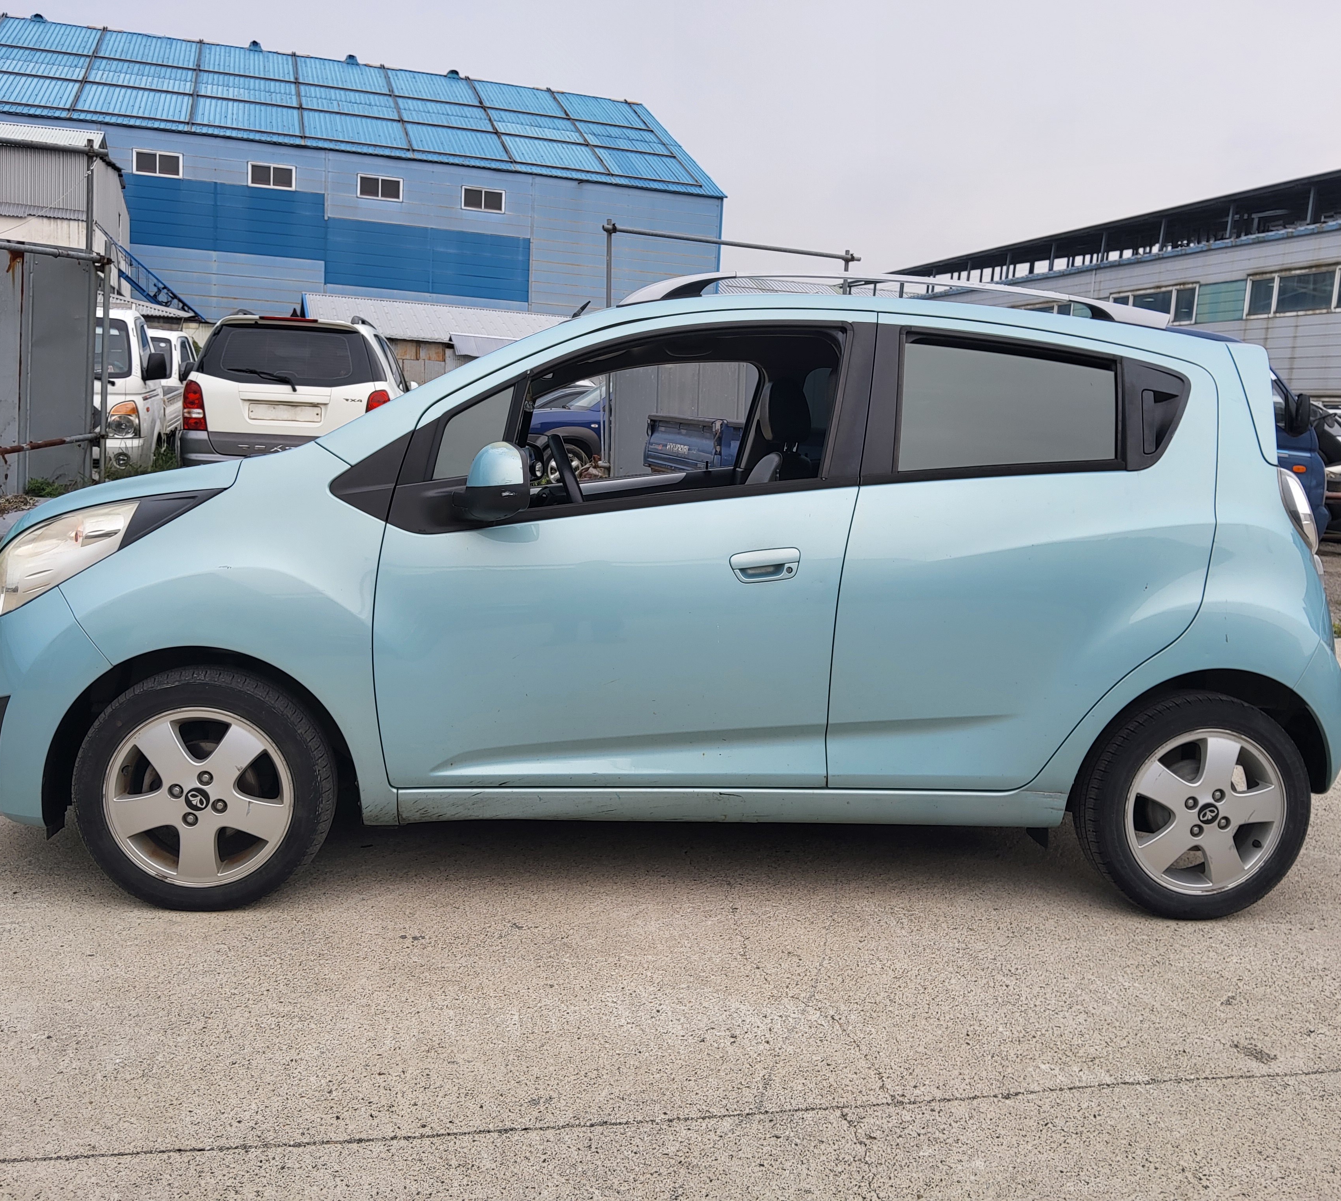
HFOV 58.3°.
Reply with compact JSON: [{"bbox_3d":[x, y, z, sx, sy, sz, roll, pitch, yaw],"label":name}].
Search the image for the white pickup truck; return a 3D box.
[{"bbox_3d":[-6.649,-2.201,13.913,1.740,1.970,5.100,1,9,-16],"label":"white pickup truck"}]

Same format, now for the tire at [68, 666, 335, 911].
[{"bbox_3d":[-1.065,0.431,2.772,0.565,0.565,0.170,2,7,-6],"label":"tire"}]

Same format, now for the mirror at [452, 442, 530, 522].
[{"bbox_3d":[-0.388,-0.257,2.614,0.160,0.170,0.220,2,7,-6],"label":"mirror"}]

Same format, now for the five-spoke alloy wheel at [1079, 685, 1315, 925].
[{"bbox_3d":[1.307,0.511,3.011,0.575,0.575,0.170,2,8,-7],"label":"five-spoke alloy wheel"}]

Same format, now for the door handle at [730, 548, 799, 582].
[{"bbox_3d":[0.214,-0.081,2.746,0.158,0.078,0.050,2,8,-7],"label":"door handle"}]

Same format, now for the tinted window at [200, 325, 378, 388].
[{"bbox_3d":[-2.946,-1.896,9.300,1.360,0.500,0.080,1,-11,-10],"label":"tinted window"}]

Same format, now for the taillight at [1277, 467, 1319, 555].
[{"bbox_3d":[1.585,-0.225,3.043,0.160,0.225,0.200,4,7,11],"label":"taillight"}]

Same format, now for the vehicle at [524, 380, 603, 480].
[{"bbox_3d":[-0.517,-2.513,18.437,4.350,1.680,1.800,1,9,-17],"label":"vehicle"}]

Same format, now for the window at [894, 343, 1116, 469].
[{"bbox_3d":[0.802,-0.445,2.840,0.548,0.316,0.040,2,-7,-7],"label":"window"}]

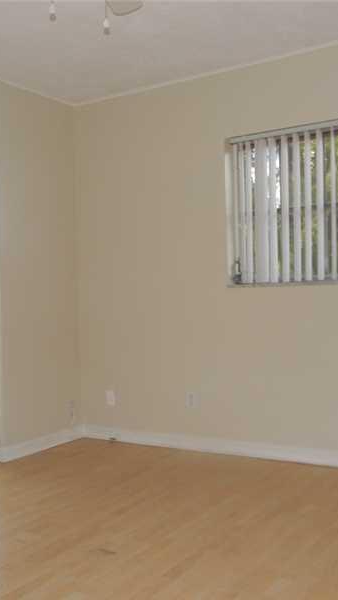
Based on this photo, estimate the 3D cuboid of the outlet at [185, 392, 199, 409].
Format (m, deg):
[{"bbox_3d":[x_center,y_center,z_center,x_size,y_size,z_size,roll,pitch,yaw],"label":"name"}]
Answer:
[{"bbox_3d":[0.158,0.674,4.338,0.075,0.115,0.012,-1,0,33],"label":"outlet"}]

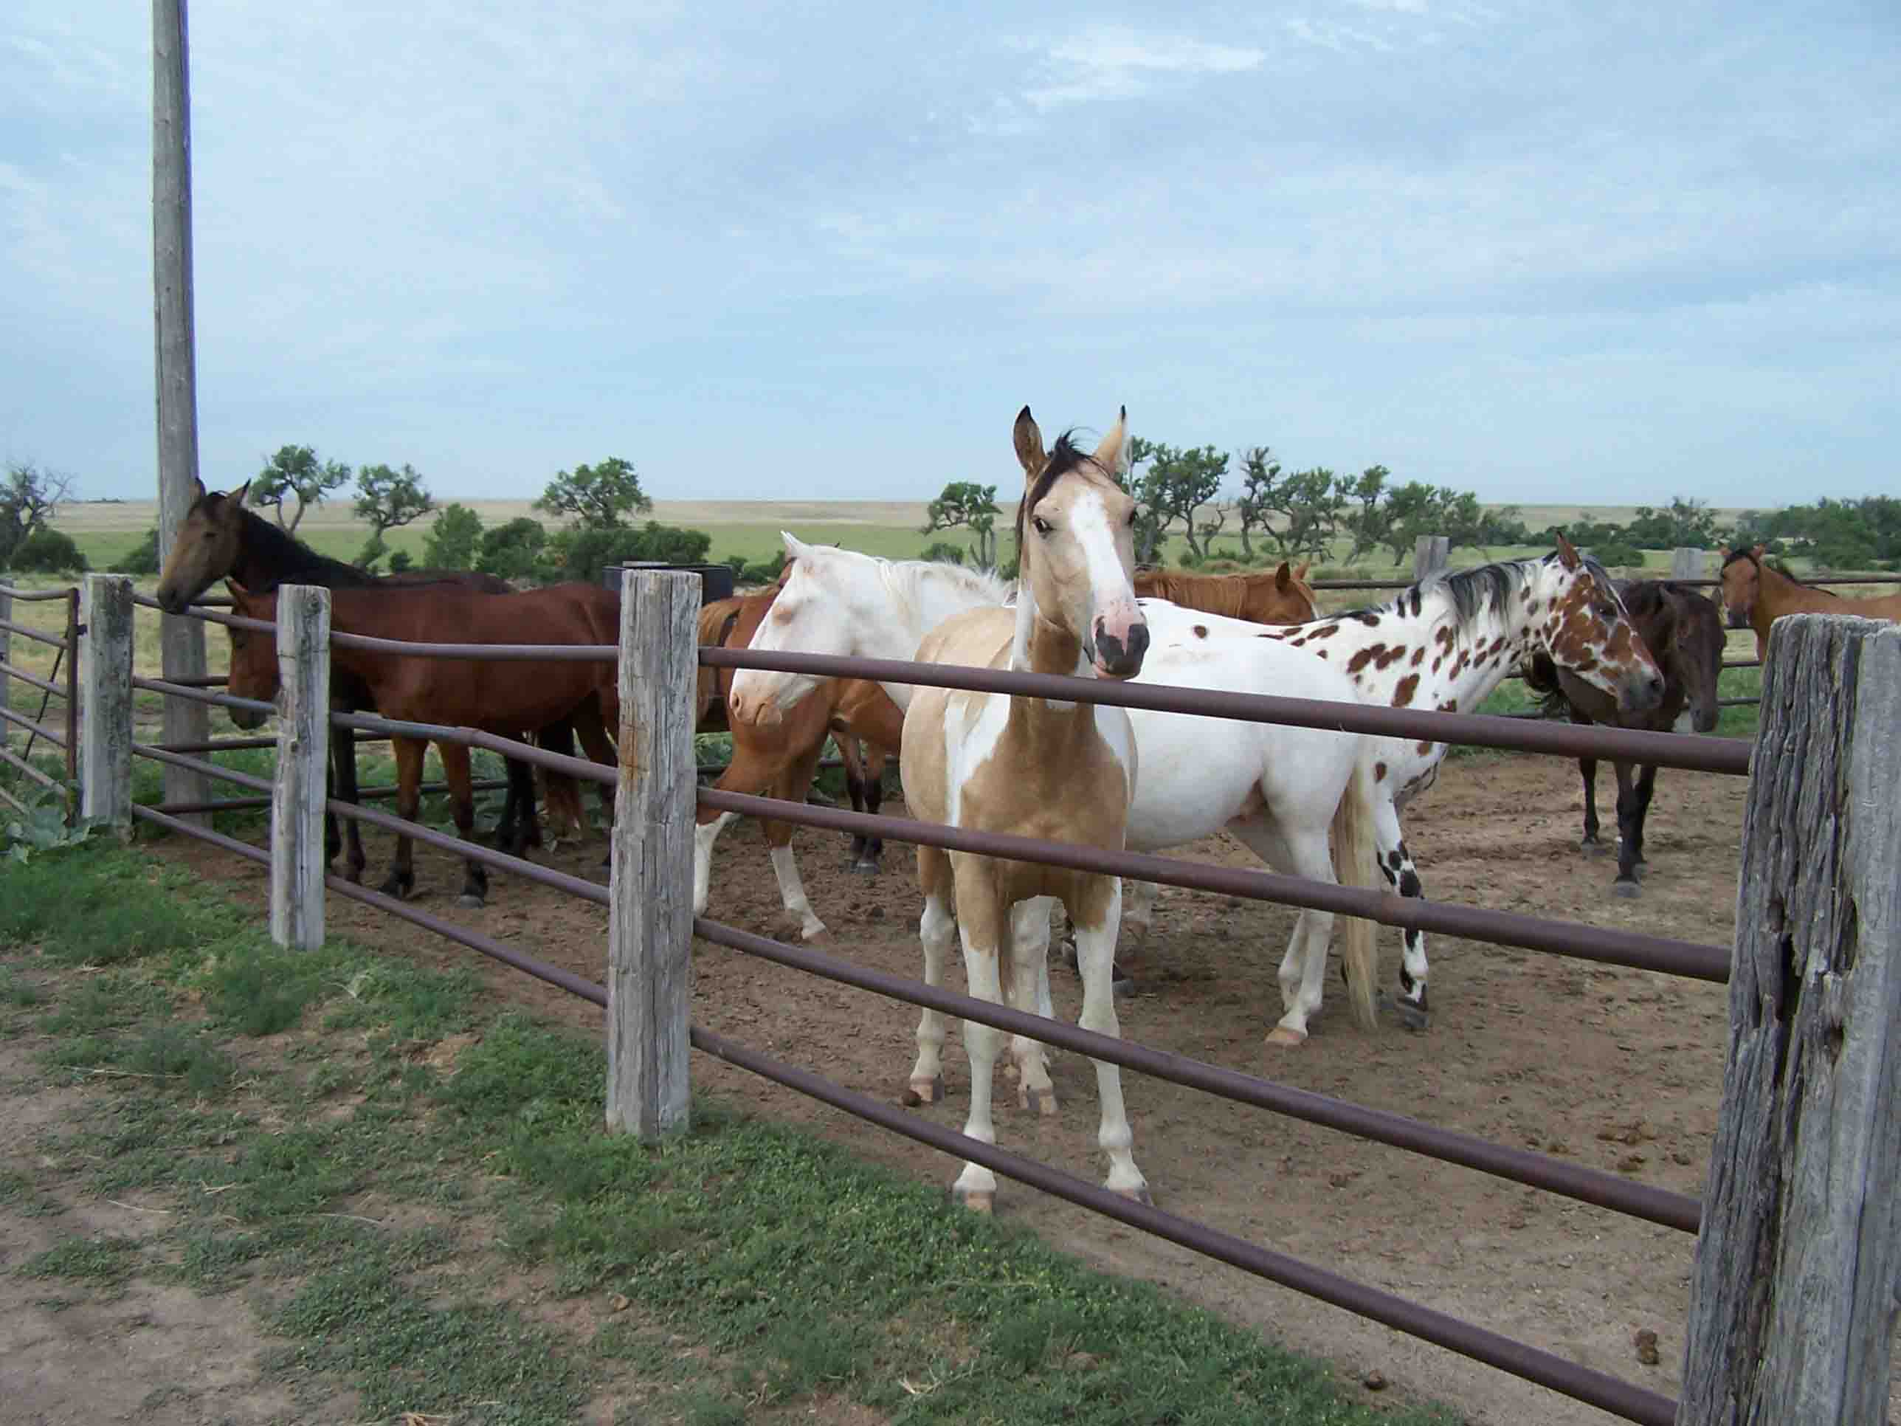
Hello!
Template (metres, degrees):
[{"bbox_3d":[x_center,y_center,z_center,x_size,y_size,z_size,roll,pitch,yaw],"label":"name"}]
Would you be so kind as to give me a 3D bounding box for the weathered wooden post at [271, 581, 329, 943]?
[{"bbox_3d":[-2.760,0.239,8.823,0.180,1.563,0.230,-3,7,-37],"label":"weathered wooden post"}]

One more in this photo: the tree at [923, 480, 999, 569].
[{"bbox_3d":[0.425,-6.798,75.843,2.900,3.172,2.700,1,6,0],"label":"tree"}]

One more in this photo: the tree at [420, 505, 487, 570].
[{"bbox_3d":[-15.507,-5.401,64.889,1.950,2.256,1.850,1,6,0],"label":"tree"}]

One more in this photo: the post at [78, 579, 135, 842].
[{"bbox_3d":[-4.672,-0.032,11.528,0.235,1.451,0.235,-3,7,-37],"label":"post"}]

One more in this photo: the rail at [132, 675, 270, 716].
[{"bbox_3d":[-3.698,-0.096,10.225,0.058,0.058,3.000,-2,4,-32],"label":"rail"}]

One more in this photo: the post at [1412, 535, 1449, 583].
[{"bbox_3d":[3.417,-0.414,14.719,0.240,1.648,0.200,1,6,6],"label":"post"}]

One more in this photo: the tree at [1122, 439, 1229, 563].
[{"bbox_3d":[7.763,-7.302,72.000,3.766,4.304,3.390,0,6,0],"label":"tree"}]

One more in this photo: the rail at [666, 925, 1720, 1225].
[{"bbox_3d":[0.289,0.740,4.779,0.058,0.058,3.078,-5,8,-41],"label":"rail"}]

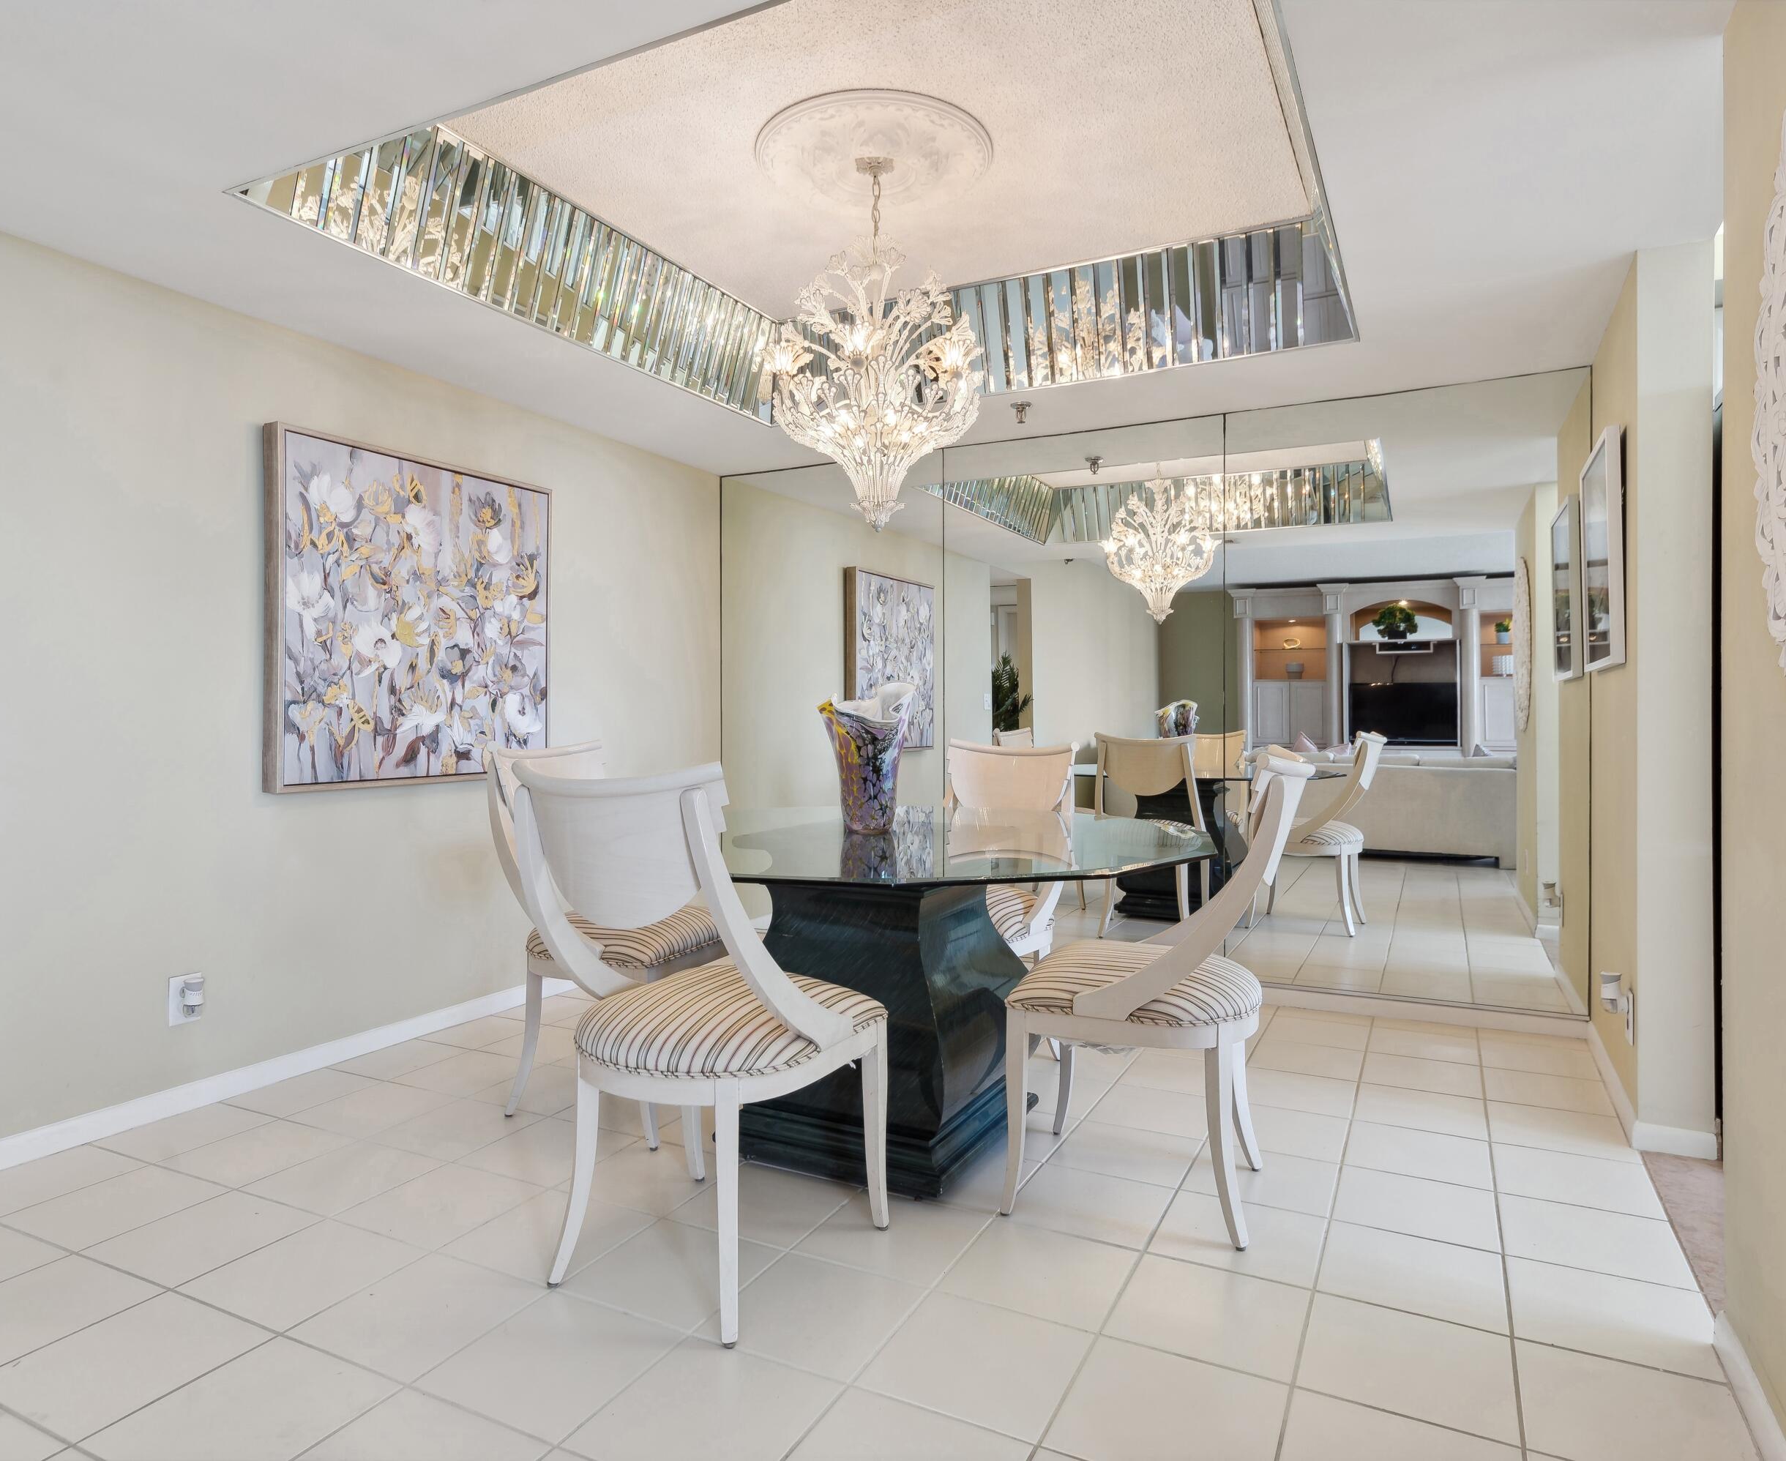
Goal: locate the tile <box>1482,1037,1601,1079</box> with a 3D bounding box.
[{"bbox_3d":[1.924,0.990,3.266,0.297,0.010,0.302,0,1,27],"label":"tile"}]

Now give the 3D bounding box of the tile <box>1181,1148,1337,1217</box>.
[{"bbox_3d":[0.834,1.013,2.475,0.305,0.010,0.305,1,2,27],"label":"tile"}]

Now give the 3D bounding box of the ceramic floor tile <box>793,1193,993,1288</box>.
[{"bbox_3d":[0.005,1.008,2.178,0.303,0.010,0.303,1,1,27],"label":"ceramic floor tile"}]

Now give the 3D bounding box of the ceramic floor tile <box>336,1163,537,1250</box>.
[{"bbox_3d":[-0.961,1.017,2.347,0.305,0.010,0.305,1,2,27],"label":"ceramic floor tile"}]

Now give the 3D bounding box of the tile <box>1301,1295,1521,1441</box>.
[{"bbox_3d":[0.834,1.030,1.784,0.307,0.010,0.310,1,1,27],"label":"tile"}]

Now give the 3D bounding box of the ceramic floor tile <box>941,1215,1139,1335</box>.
[{"bbox_3d":[0.279,1.011,2.041,0.303,0.010,0.303,1,1,27],"label":"ceramic floor tile"}]

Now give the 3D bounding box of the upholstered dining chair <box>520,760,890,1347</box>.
[{"bbox_3d":[-0.354,0.529,2.054,0.522,0.952,0.642,1,1,27],"label":"upholstered dining chair"}]

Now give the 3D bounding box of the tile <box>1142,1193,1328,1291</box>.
[{"bbox_3d":[0.699,1.021,2.206,0.307,0.010,0.309,1,1,27],"label":"tile"}]

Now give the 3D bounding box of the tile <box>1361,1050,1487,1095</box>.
[{"bbox_3d":[1.515,0.991,3.127,0.297,0.010,0.302,0,1,27],"label":"tile"}]

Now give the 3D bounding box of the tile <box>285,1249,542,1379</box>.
[{"bbox_3d":[-0.810,1.004,1.885,0.297,0.010,0.302,0,1,27],"label":"tile"}]

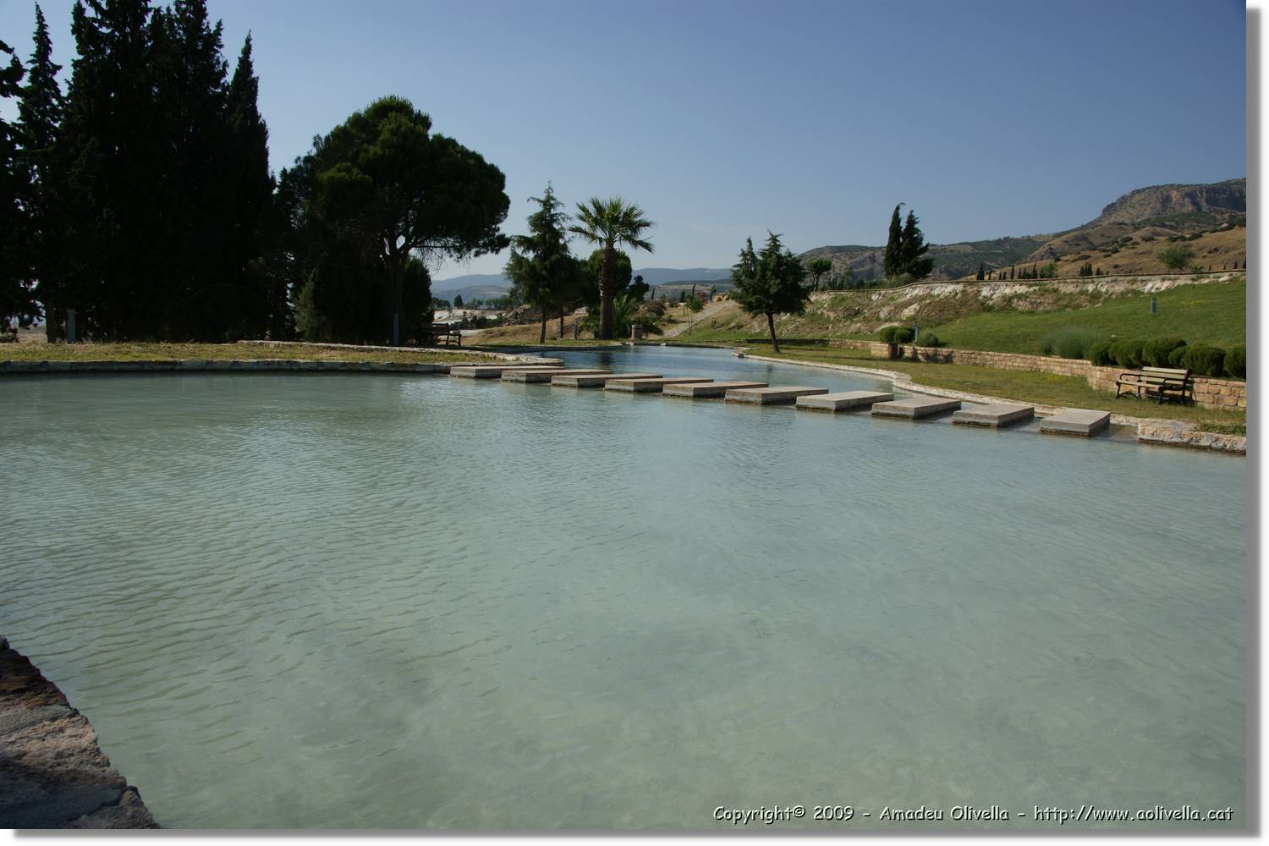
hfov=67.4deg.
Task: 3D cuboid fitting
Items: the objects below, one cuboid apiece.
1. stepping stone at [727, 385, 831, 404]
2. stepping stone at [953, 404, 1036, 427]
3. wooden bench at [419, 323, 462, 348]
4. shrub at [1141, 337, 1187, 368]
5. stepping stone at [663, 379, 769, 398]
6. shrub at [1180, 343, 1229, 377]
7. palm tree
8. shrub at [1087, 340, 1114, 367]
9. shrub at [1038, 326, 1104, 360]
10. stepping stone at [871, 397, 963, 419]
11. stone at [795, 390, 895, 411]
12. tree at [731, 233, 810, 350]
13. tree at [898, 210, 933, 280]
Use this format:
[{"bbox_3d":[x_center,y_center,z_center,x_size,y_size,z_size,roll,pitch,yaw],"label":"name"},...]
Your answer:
[{"bbox_3d":[3.539,-0.682,23.036,0.889,0.214,3.587,8,8,35],"label":"stepping stone"},{"bbox_3d":[8.042,-0.187,21.166,0.920,0.230,3.800,7,7,32],"label":"stepping stone"},{"bbox_3d":[-8.031,-3.660,39.382,0.700,0.830,1.827,6,7,27],"label":"wooden bench"},{"bbox_3d":[14.812,-1.927,26.600,1.150,0.980,1.100,3,7,0],"label":"shrub"},{"bbox_3d":[2.127,-0.855,23.888,0.889,0.214,3.587,8,8,37],"label":"stepping stone"},{"bbox_3d":[15.317,-1.665,25.570,1.020,0.880,1.050,3,6,2],"label":"shrub"},{"bbox_3d":[-1.261,-8.373,51.500,4.500,7.600,4.500,3,7,0],"label":"palm tree"},{"bbox_3d":[15.520,-2.329,31.698,0.880,0.880,0.880,3,6,2],"label":"shrub"},{"bbox_3d":[15.178,-2.777,33.000,2.000,1.170,1.700,3,7,0],"label":"shrub"},{"bbox_3d":[6.451,-0.355,21.531,0.889,0.214,3.587,7,8,33],"label":"stepping stone"},{"bbox_3d":[5.173,-0.534,23.001,0.920,0.230,3.800,7,7,34],"label":"stone"},{"bbox_3d":[7.627,-7.405,53.830,4.300,6.700,4.200,3,6,0],"label":"tree"},{"bbox_3d":[28.107,-17.723,95.000,3.400,7.100,3.400,3,7,0],"label":"tree"}]

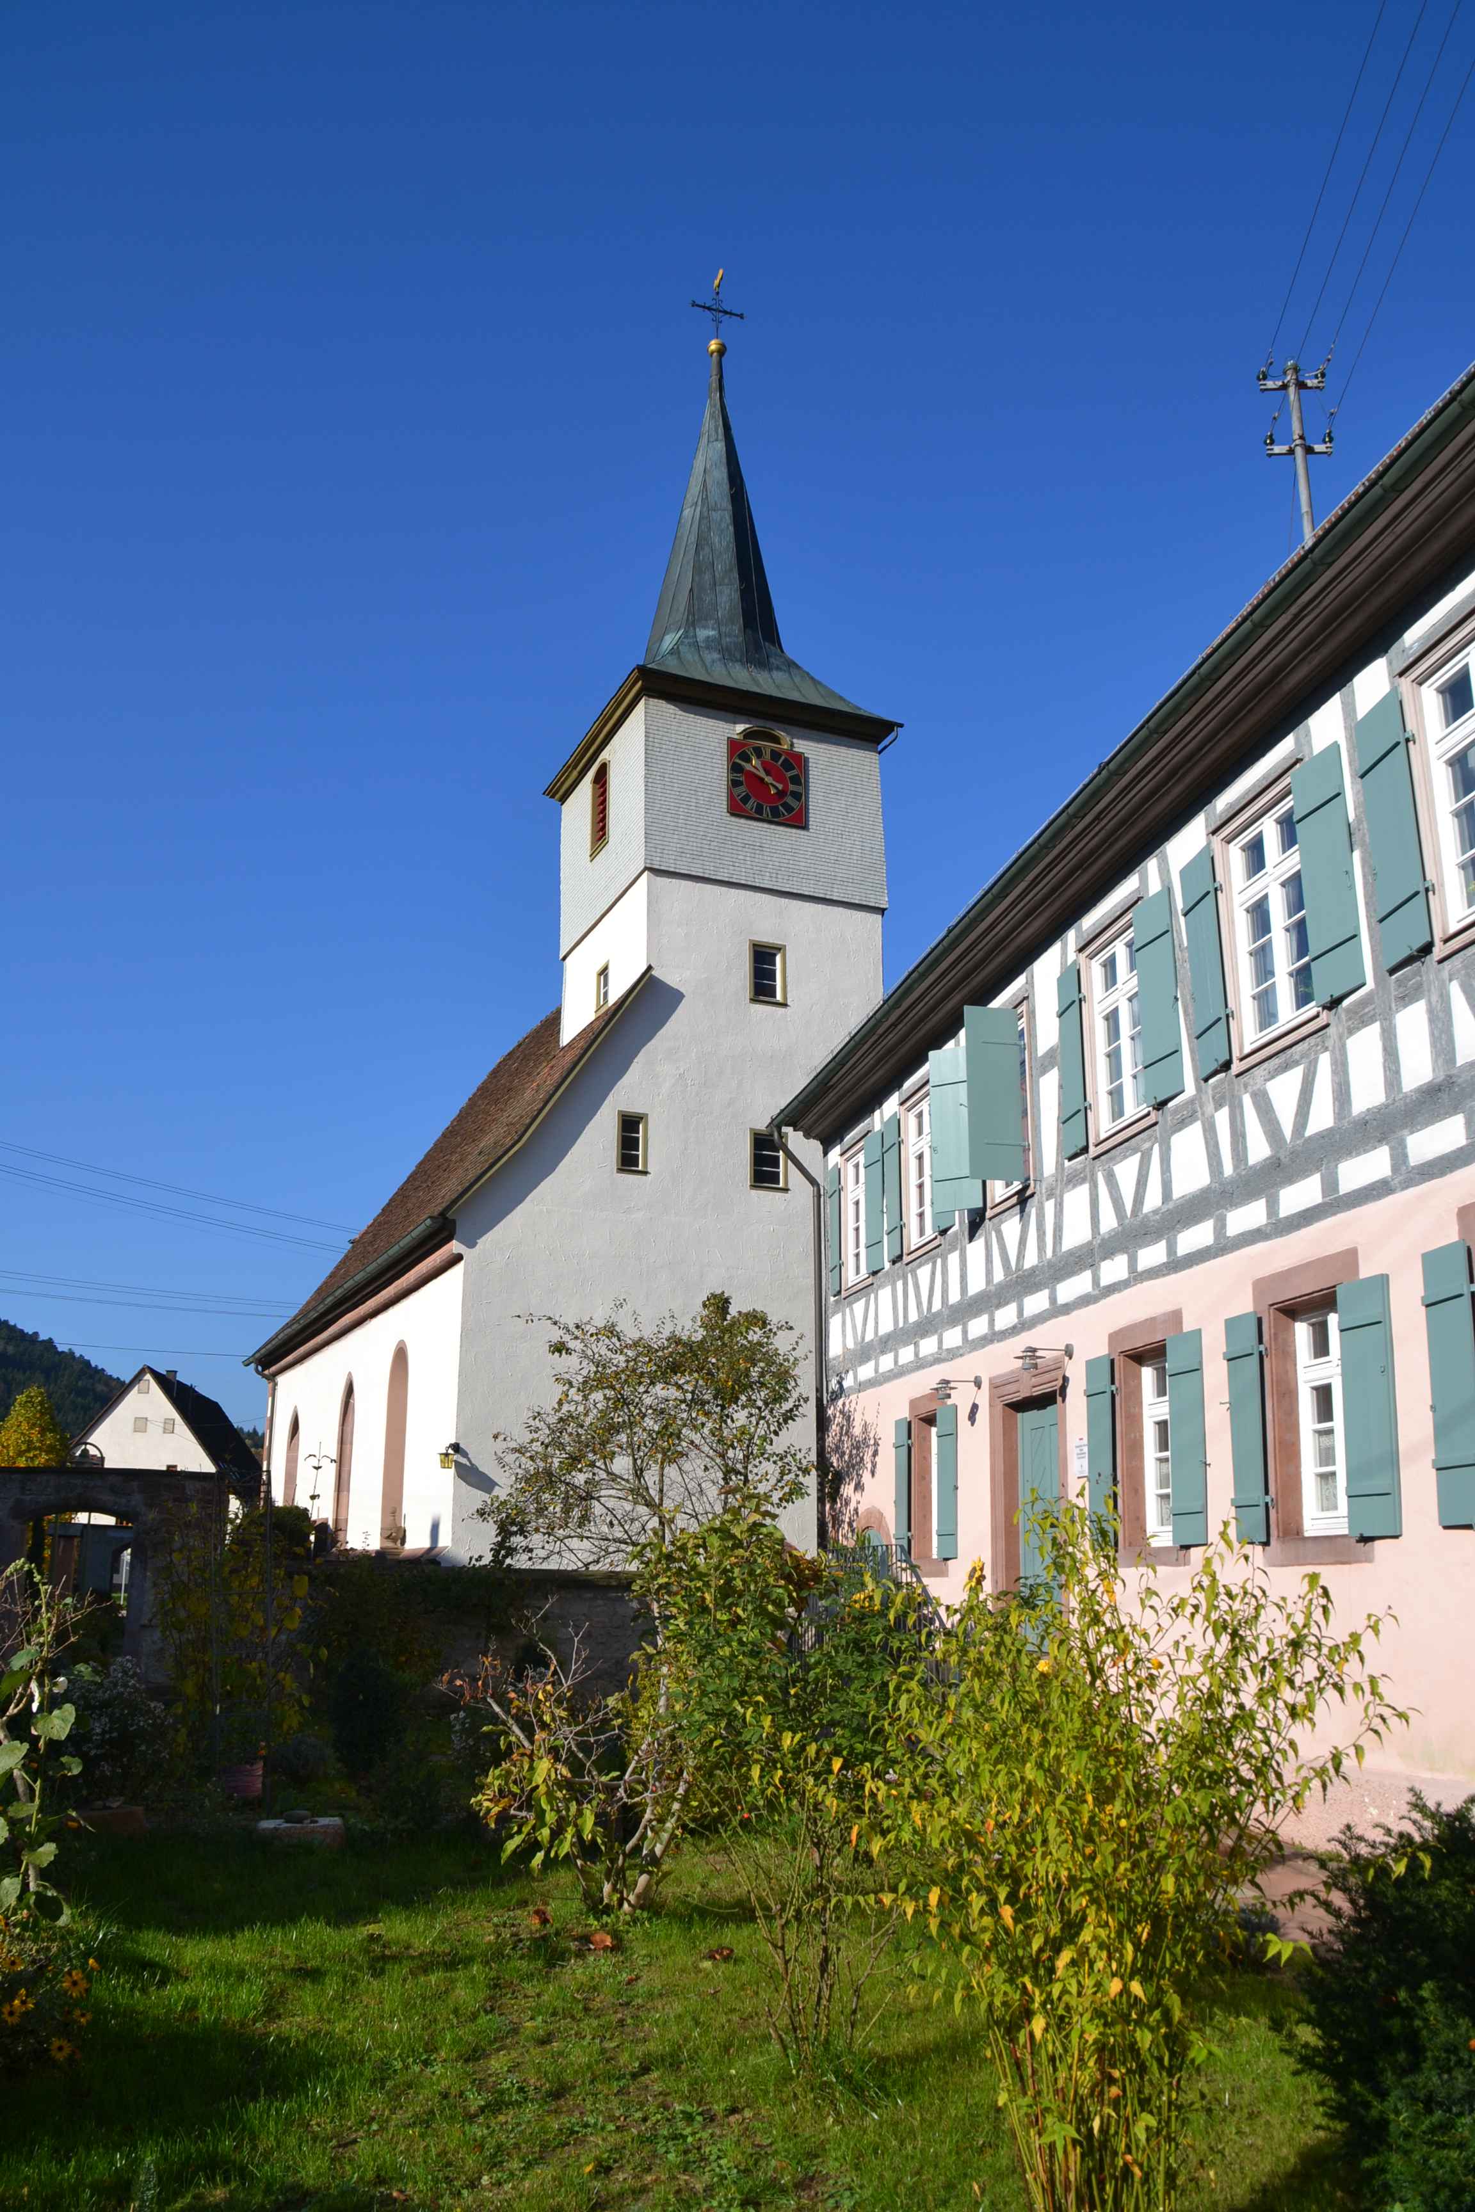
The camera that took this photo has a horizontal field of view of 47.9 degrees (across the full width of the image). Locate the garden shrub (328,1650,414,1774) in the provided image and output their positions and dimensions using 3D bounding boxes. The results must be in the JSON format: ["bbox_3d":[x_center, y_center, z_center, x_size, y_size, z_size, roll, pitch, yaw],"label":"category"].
[{"bbox_3d":[-2.892,4.763,13.110,0.640,0.950,0.640,7,-17,-22],"label":"garden shrub"}]

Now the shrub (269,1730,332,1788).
[{"bbox_3d":[-3.257,4.836,12.366,0.470,0.430,0.450,7,-17,-22],"label":"shrub"}]

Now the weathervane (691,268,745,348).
[{"bbox_3d":[-0.435,-17.819,37.089,1.300,2.150,0.400,7,-17,-22],"label":"weathervane"}]

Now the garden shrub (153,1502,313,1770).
[{"bbox_3d":[-3.787,3.968,12.349,1.200,2.050,0.950,7,-17,-22],"label":"garden shrub"}]

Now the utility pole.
[{"bbox_3d":[4.247,-4.882,12.491,0.520,1.660,0.170,-1,-15,4],"label":"utility pole"}]

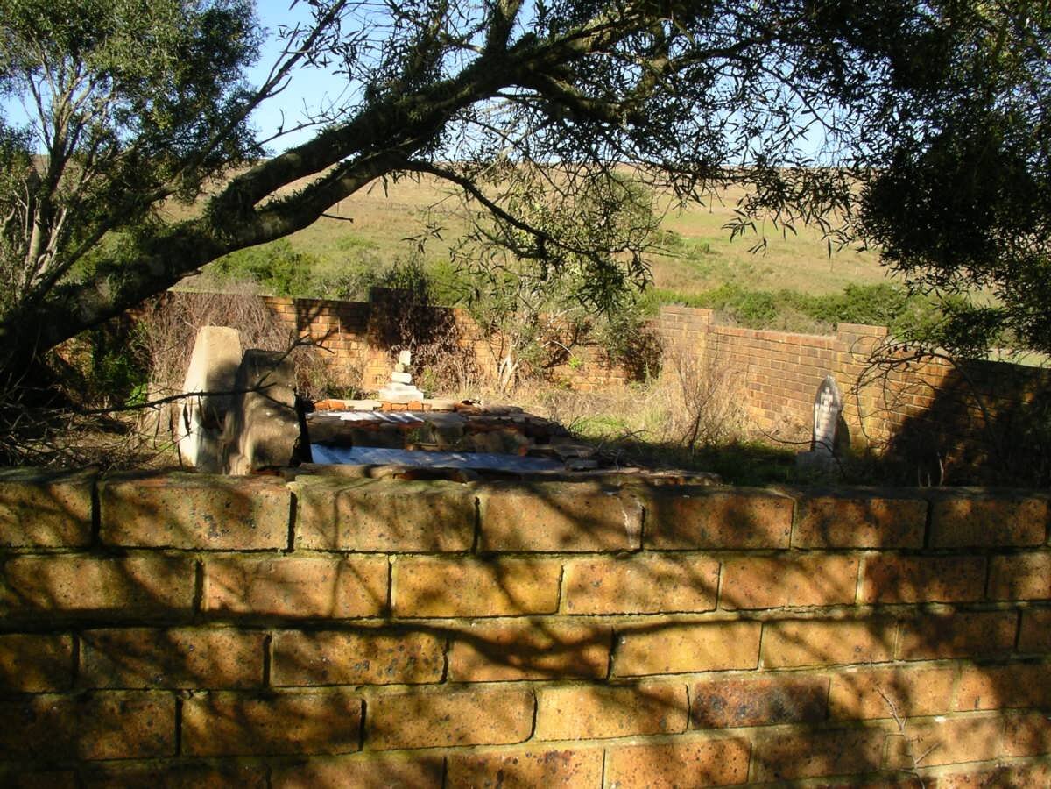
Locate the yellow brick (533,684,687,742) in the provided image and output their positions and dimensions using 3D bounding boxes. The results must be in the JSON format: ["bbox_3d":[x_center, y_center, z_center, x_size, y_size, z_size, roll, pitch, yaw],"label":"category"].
[{"bbox_3d":[0.105,0.431,1.593,0.222,0.073,0.106,2,5,-18],"label":"yellow brick"}]

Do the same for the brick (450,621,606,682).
[{"bbox_3d":[-0.010,0.338,1.554,0.225,0.076,0.106,3,7,-19],"label":"brick"}]

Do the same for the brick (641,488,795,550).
[{"bbox_3d":[0.256,0.175,1.614,0.222,0.073,0.106,2,5,-18],"label":"brick"}]

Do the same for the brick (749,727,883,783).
[{"bbox_3d":[0.417,0.521,1.706,0.222,0.073,0.106,2,5,-18],"label":"brick"}]

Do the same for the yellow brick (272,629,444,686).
[{"bbox_3d":[-0.227,0.329,1.479,0.221,0.072,0.106,3,7,-19],"label":"yellow brick"}]

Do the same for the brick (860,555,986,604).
[{"bbox_3d":[0.585,0.271,1.734,0.222,0.073,0.106,2,5,-18],"label":"brick"}]

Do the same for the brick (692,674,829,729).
[{"bbox_3d":[0.326,0.441,1.680,0.223,0.072,0.106,3,7,-19],"label":"brick"}]

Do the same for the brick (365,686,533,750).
[{"bbox_3d":[-0.114,0.420,1.530,0.225,0.075,0.106,3,7,-19],"label":"brick"}]

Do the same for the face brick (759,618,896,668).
[{"bbox_3d":[0.432,0.360,1.705,0.226,0.069,0.106,3,7,-19],"label":"face brick"}]

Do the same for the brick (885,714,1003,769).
[{"bbox_3d":[0.630,0.530,1.780,0.222,0.073,0.106,2,5,-18],"label":"brick"}]

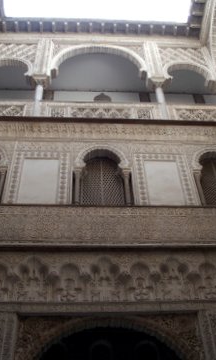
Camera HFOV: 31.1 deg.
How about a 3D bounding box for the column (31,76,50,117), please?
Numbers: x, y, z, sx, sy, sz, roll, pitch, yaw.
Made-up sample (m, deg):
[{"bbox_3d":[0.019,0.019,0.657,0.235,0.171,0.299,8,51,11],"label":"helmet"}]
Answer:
[{"bbox_3d":[-1.496,-1.781,8.382,0.360,1.753,0.340,1,-45,-3],"label":"column"}]

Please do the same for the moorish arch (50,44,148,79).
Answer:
[{"bbox_3d":[-0.212,-2.931,9.635,2.238,1.427,0.250,1,-45,-3],"label":"moorish arch"}]

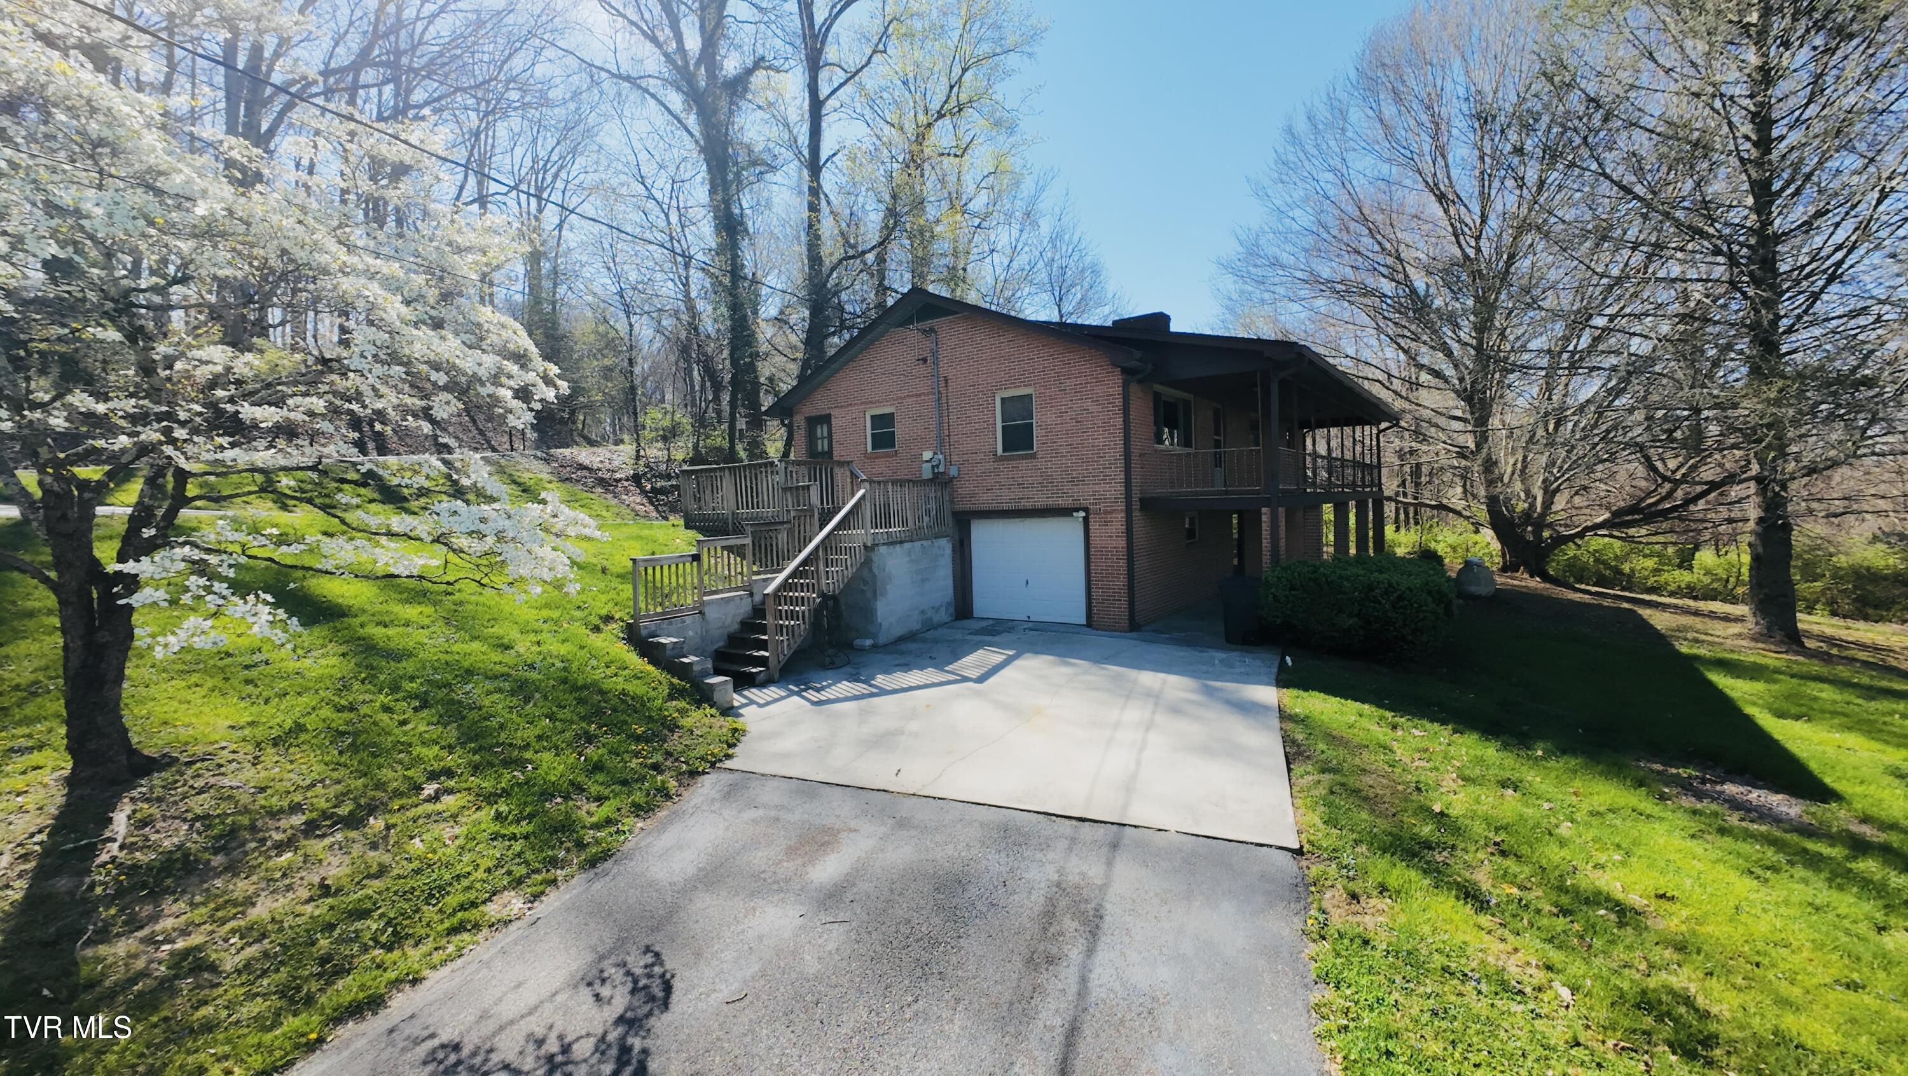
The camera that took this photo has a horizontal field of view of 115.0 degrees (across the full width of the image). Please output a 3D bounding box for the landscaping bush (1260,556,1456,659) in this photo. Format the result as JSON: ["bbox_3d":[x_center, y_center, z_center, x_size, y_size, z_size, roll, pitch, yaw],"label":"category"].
[{"bbox_3d":[6.331,1.003,9.644,2.400,1.470,2.000,1,4,41],"label":"landscaping bush"}]

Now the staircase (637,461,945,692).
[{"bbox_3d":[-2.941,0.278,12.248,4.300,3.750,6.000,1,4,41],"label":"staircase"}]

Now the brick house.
[{"bbox_3d":[4.758,-2.333,18.499,13.000,7.300,14.600,1,4,41],"label":"brick house"}]

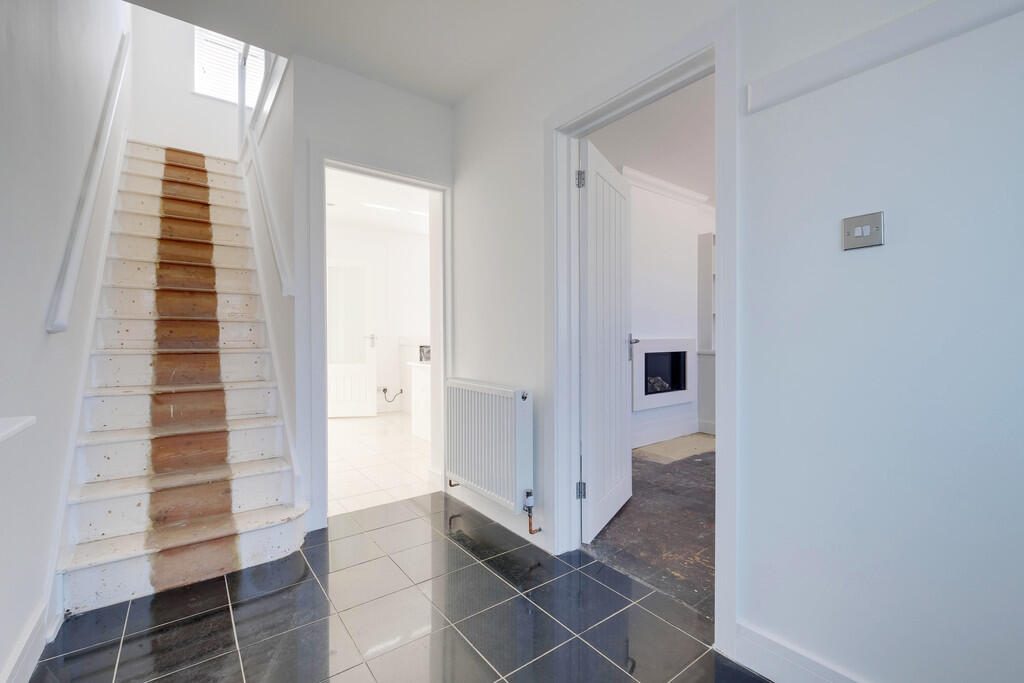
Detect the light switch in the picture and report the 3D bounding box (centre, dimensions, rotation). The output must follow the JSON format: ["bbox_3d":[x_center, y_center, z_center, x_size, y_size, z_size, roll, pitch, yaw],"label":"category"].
[{"bbox_3d":[0.893,-0.281,1.088,0.010,0.086,0.086,0,-1,-37],"label":"light switch"}]

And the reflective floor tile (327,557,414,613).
[{"bbox_3d":[-0.618,1.021,1.805,0.308,0.013,0.308,0,0,-37],"label":"reflective floor tile"}]

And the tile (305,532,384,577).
[{"bbox_3d":[-0.806,1.022,2.054,0.308,0.013,0.308,0,0,-37],"label":"tile"}]

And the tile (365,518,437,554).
[{"bbox_3d":[-0.558,1.022,2.241,0.308,0.013,0.308,0,0,-37],"label":"tile"}]

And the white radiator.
[{"bbox_3d":[-0.147,0.544,2.391,0.103,0.600,0.700,0,0,-37],"label":"white radiator"}]

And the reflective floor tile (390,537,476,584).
[{"bbox_3d":[-0.369,1.027,2.003,0.309,0.010,0.309,0,-1,-37],"label":"reflective floor tile"}]

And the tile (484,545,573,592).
[{"bbox_3d":[0.069,1.025,1.940,0.309,0.010,0.309,0,-1,-37],"label":"tile"}]

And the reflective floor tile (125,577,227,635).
[{"bbox_3d":[-1.304,1.026,1.683,0.309,0.010,0.293,0,-1,-37],"label":"reflective floor tile"}]

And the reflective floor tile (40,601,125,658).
[{"bbox_3d":[-1.485,1.020,1.505,0.190,0.013,0.250,0,0,-37],"label":"reflective floor tile"}]

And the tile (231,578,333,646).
[{"bbox_3d":[-0.867,1.020,1.617,0.308,0.013,0.308,0,0,-37],"label":"tile"}]

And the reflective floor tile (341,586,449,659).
[{"bbox_3d":[-0.430,1.020,1.556,0.308,0.013,0.308,0,0,-37],"label":"reflective floor tile"}]

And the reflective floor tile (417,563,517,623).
[{"bbox_3d":[-0.181,1.024,1.753,0.309,0.010,0.309,0,-1,-37],"label":"reflective floor tile"}]

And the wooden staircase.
[{"bbox_3d":[-2.129,-0.348,2.831,0.865,2.765,2.588,0,-1,-38],"label":"wooden staircase"}]

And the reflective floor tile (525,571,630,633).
[{"bbox_3d":[0.257,1.022,1.690,0.309,0.010,0.309,0,-1,-37],"label":"reflective floor tile"}]

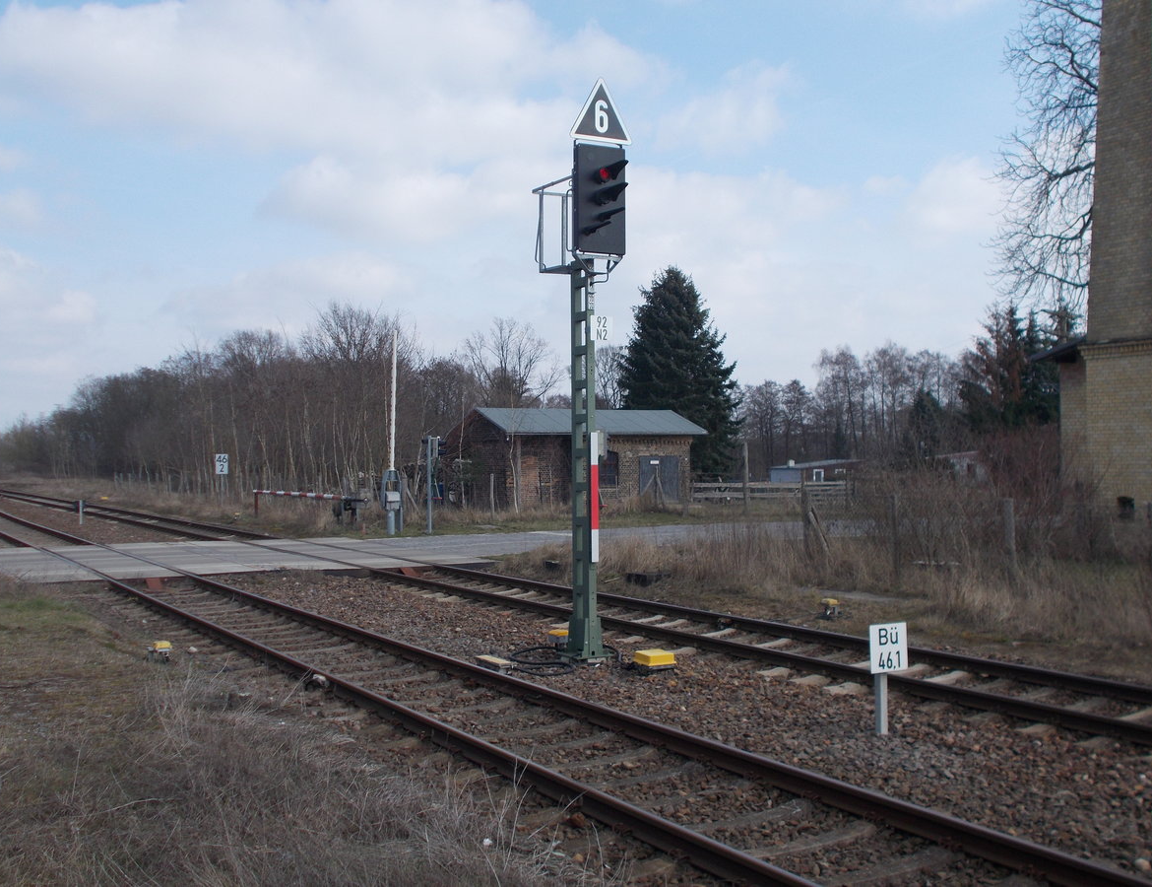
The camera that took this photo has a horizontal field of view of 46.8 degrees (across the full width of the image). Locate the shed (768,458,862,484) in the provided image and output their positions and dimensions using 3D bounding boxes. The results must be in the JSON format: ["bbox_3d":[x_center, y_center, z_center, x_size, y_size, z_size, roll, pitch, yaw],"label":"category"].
[{"bbox_3d":[14.749,2.116,81.463,4.900,2.400,2.900,0,-1,-30],"label":"shed"}]

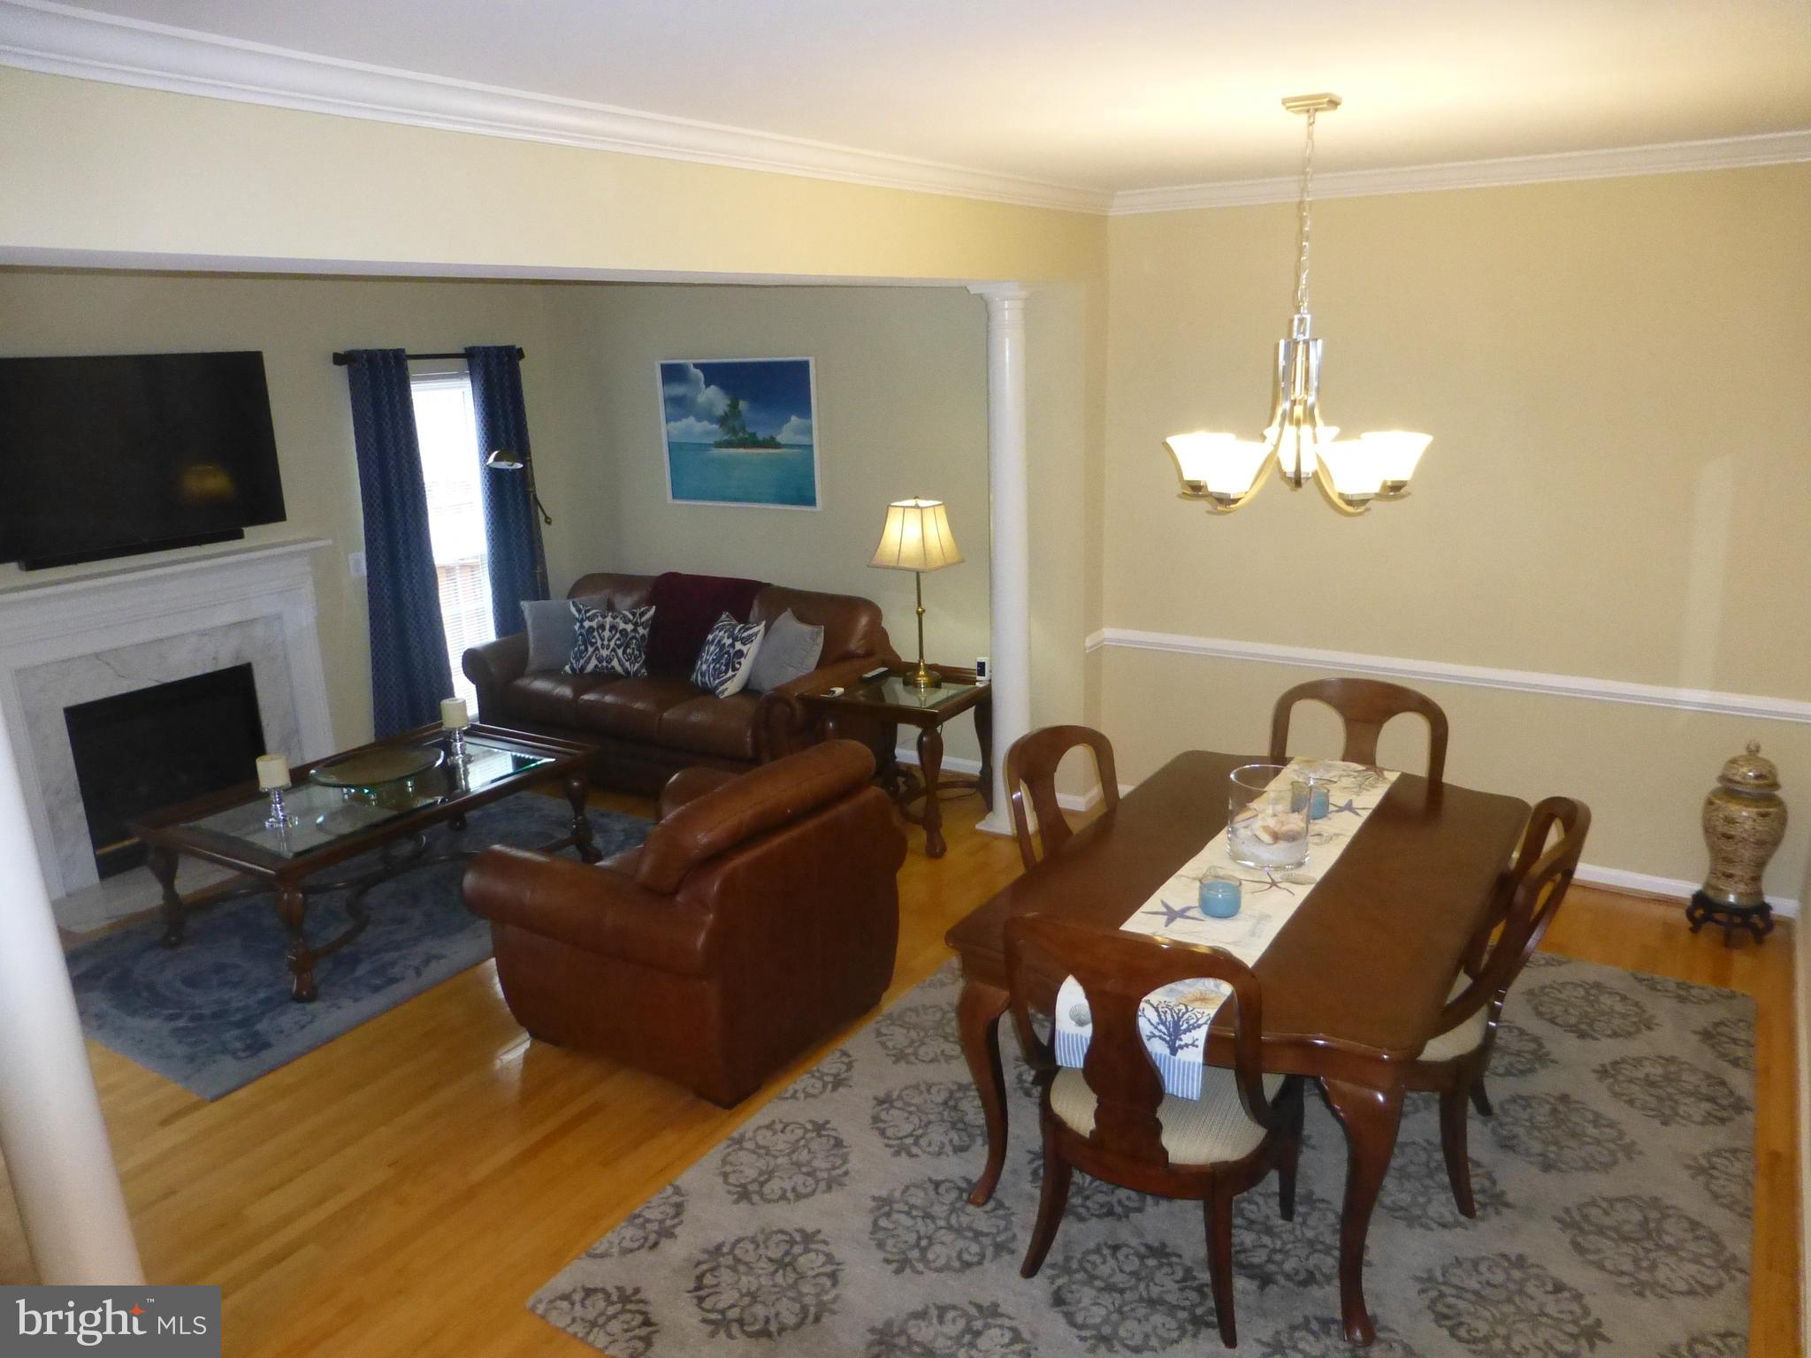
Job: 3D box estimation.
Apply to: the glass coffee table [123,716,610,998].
[{"bbox_3d":[-2.105,0.670,5.107,0.965,0.500,1.430,8,18,31],"label":"glass coffee table"}]

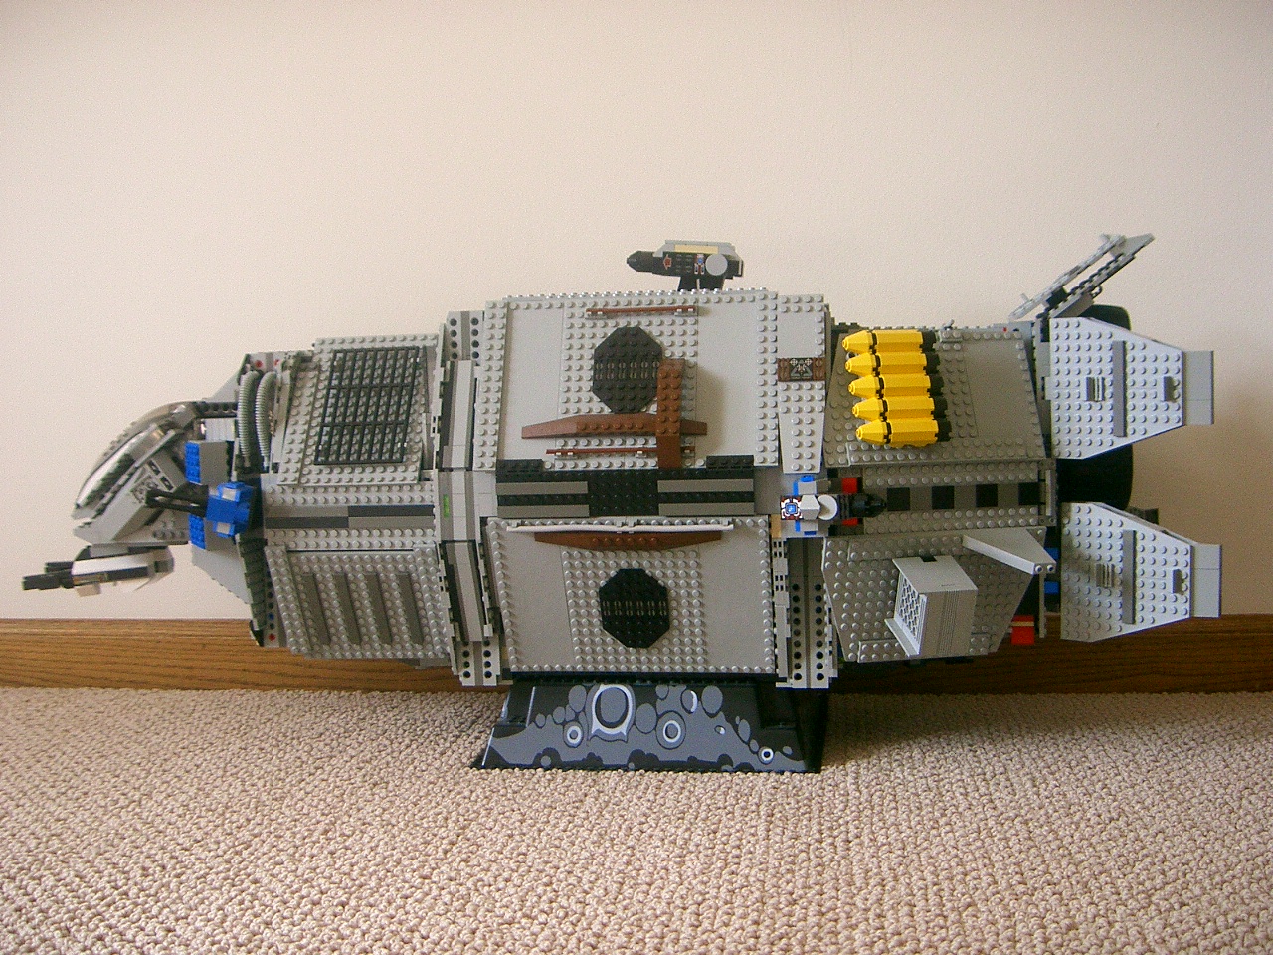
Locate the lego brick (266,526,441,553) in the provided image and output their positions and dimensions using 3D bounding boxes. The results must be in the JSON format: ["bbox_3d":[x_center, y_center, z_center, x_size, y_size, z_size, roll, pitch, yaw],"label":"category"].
[{"bbox_3d":[-0.209,0.046,1.048,0.129,0.017,0.006,0,4,9],"label":"lego brick"}]

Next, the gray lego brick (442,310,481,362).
[{"bbox_3d":[-0.124,-0.102,1.038,0.026,0.037,0.010,0,4,9],"label":"gray lego brick"}]

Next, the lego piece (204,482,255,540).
[{"bbox_3d":[-0.290,0.024,1.022,0.025,0.036,0.024,9,5,8],"label":"lego piece"}]

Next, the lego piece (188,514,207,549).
[{"bbox_3d":[-0.335,0.039,1.095,0.007,0.029,0.030,-4,5,-34],"label":"lego piece"}]

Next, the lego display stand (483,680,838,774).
[{"bbox_3d":[0.022,0.173,1.160,0.256,0.059,0.250,0,4,8],"label":"lego display stand"}]

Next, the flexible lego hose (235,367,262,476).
[{"bbox_3d":[-0.290,-0.043,1.073,0.009,0.077,0.021,0,-13,9],"label":"flexible lego hose"}]

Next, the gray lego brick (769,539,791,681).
[{"bbox_3d":[0.101,0.091,0.996,0.011,0.113,0.011,-1,28,9],"label":"gray lego brick"}]

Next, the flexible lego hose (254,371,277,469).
[{"bbox_3d":[-0.276,-0.043,1.069,0.009,0.075,0.022,0,-13,9],"label":"flexible lego hose"}]

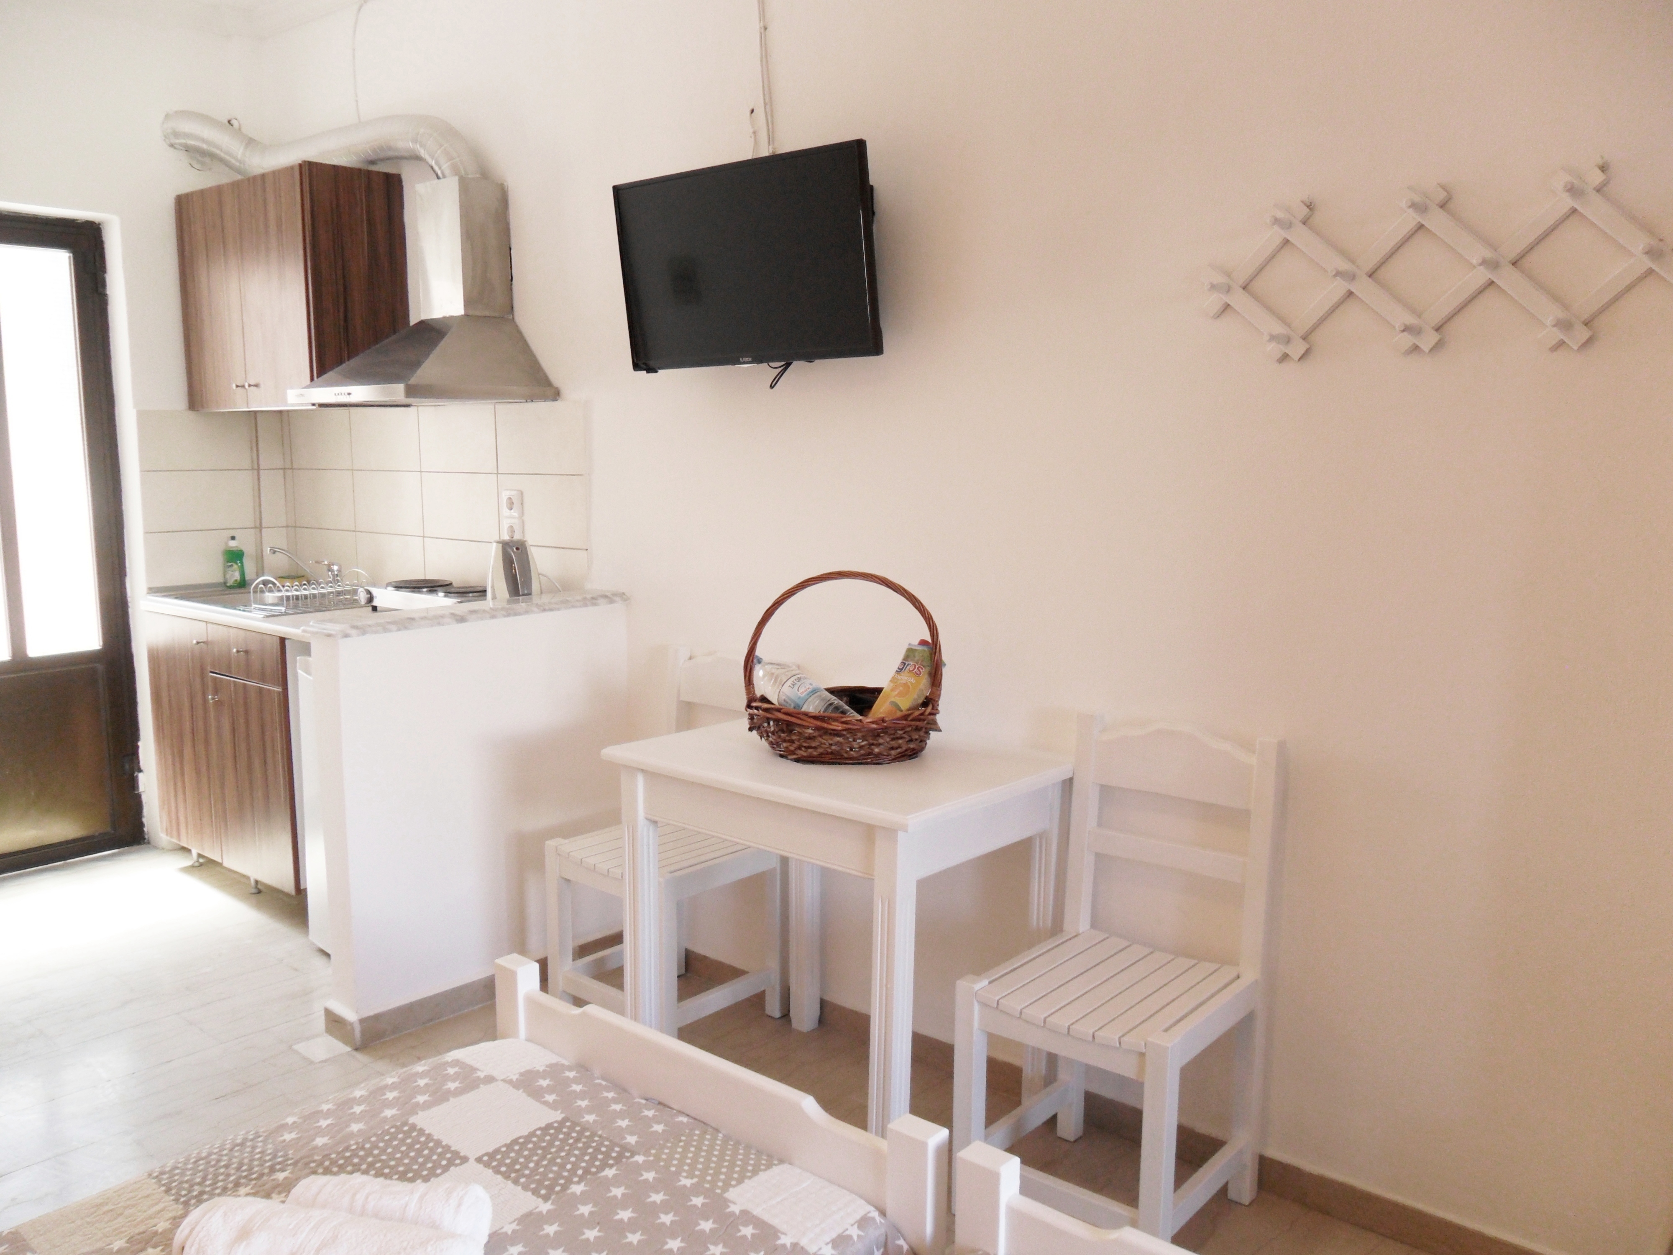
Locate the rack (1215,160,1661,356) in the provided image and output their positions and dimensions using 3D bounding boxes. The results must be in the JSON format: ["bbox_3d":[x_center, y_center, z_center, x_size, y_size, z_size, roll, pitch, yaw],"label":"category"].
[{"bbox_3d":[0.942,-0.578,2.113,0.752,0.270,0.063,7,10,40],"label":"rack"}]

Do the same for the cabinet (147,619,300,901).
[{"bbox_3d":[-1.760,0.383,4.242,0.900,0.845,0.500,7,10,40],"label":"cabinet"}]

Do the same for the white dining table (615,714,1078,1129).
[{"bbox_3d":[0.014,0.640,2.711,0.779,0.779,0.608,7,10,39],"label":"white dining table"}]

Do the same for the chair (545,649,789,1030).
[{"bbox_3d":[-0.395,0.529,3.168,0.404,0.874,0.447,6,10,39],"label":"chair"}]

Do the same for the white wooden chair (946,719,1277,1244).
[{"bbox_3d":[0.515,0.640,2.373,0.404,0.874,0.447,6,10,39],"label":"white wooden chair"}]

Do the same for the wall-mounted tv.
[{"bbox_3d":[-0.205,-0.828,2.987,0.732,0.436,0.060,5,17,36],"label":"wall-mounted tv"}]

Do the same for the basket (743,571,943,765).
[{"bbox_3d":[0.015,0.068,2.667,0.390,0.365,0.325,0,8,1],"label":"basket"}]

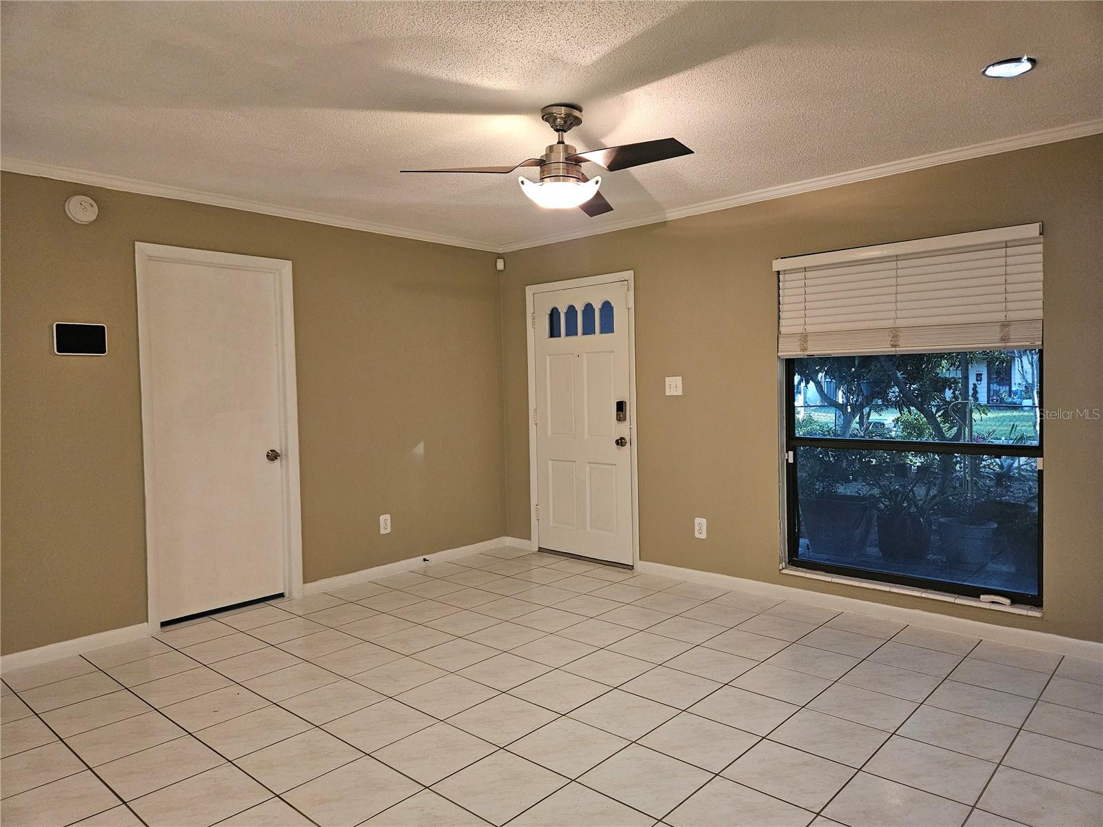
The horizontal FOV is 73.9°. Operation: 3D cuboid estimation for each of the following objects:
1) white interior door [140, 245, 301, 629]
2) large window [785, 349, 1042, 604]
[{"bbox_3d":[-1.933,0.124,4.326,0.103,2.120,0.910,1,3,42],"label":"white interior door"},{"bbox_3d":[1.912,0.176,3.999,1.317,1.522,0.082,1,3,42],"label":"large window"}]

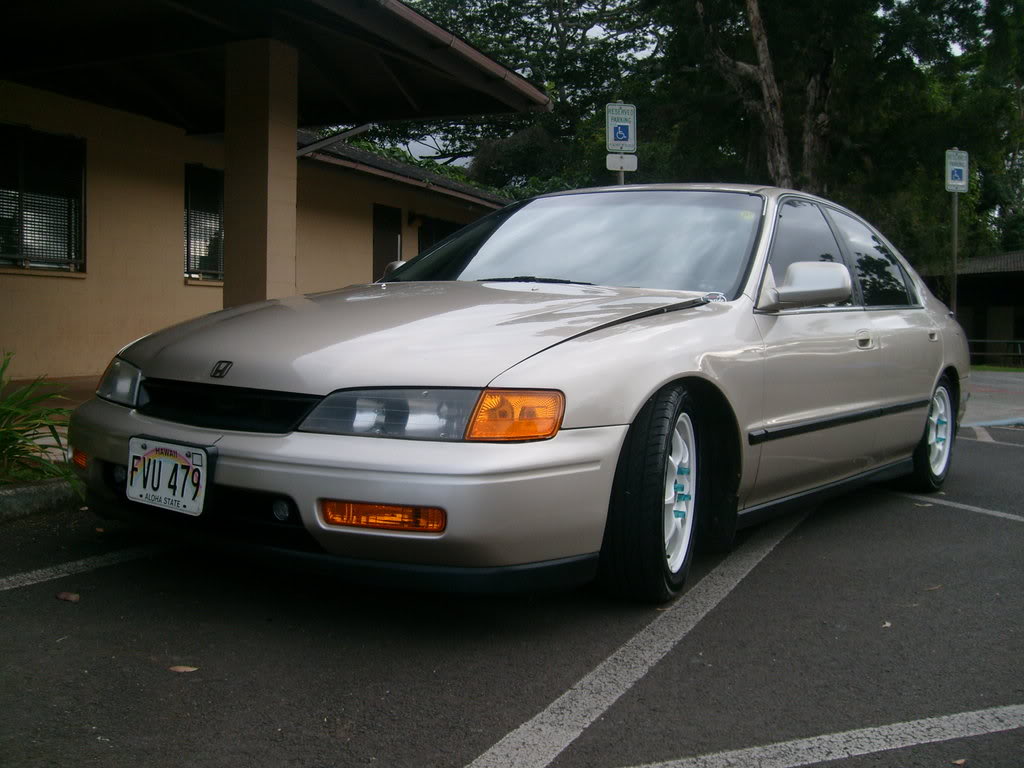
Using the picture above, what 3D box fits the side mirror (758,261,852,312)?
[{"bbox_3d":[0.927,-0.308,3.279,0.240,0.150,0.160,5,4,36],"label":"side mirror"}]

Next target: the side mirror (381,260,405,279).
[{"bbox_3d":[-0.490,-0.423,4.316,0.240,0.150,0.160,5,4,36],"label":"side mirror"}]

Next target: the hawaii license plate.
[{"bbox_3d":[-0.817,0.216,2.447,0.305,0.152,0.012,5,1,36],"label":"hawaii license plate"}]

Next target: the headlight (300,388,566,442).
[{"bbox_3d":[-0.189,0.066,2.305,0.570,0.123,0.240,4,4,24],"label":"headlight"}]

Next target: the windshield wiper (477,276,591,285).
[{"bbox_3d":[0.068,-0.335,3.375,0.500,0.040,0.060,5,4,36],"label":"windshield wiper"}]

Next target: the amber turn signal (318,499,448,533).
[{"bbox_3d":[-0.272,0.287,2.236,0.275,0.055,0.085,3,4,20],"label":"amber turn signal"}]

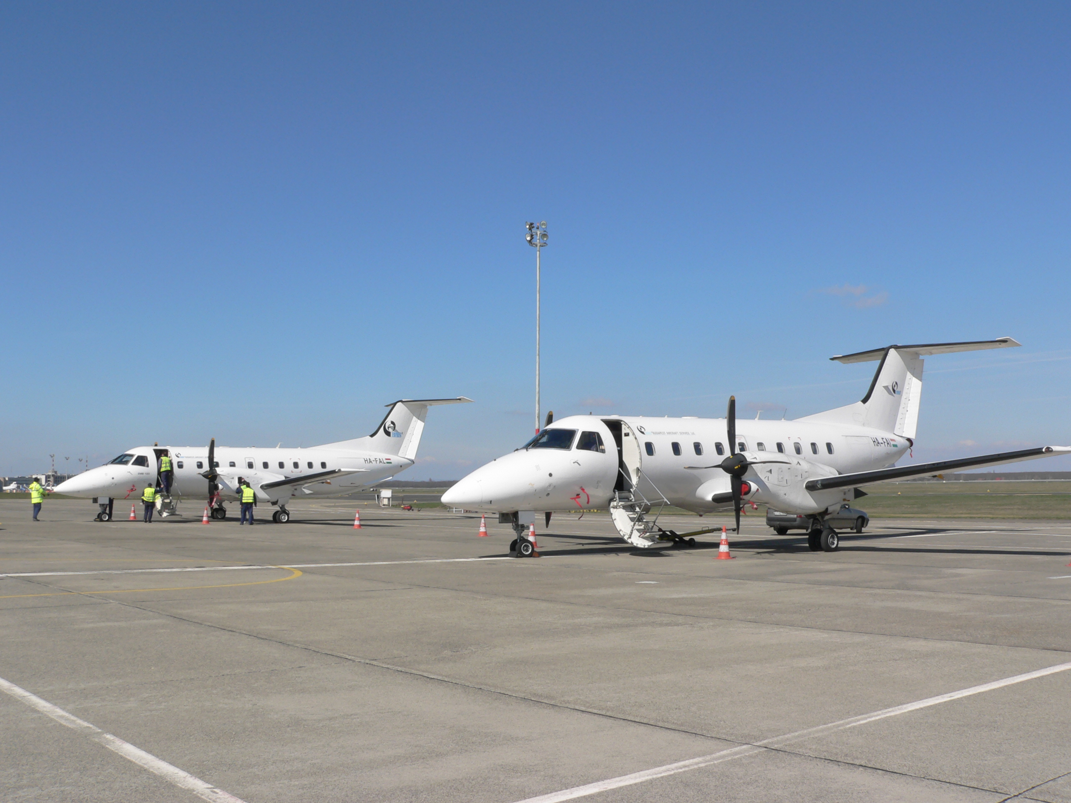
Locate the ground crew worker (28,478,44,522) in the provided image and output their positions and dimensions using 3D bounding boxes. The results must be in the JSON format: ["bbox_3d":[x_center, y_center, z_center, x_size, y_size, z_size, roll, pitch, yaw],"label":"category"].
[{"bbox_3d":[-20.505,4.029,45.800,0.500,1.790,0.560,3,-5,-33],"label":"ground crew worker"}]

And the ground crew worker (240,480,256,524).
[{"bbox_3d":[-11.768,4.178,45.700,0.600,1.780,0.380,2,-5,-22],"label":"ground crew worker"}]

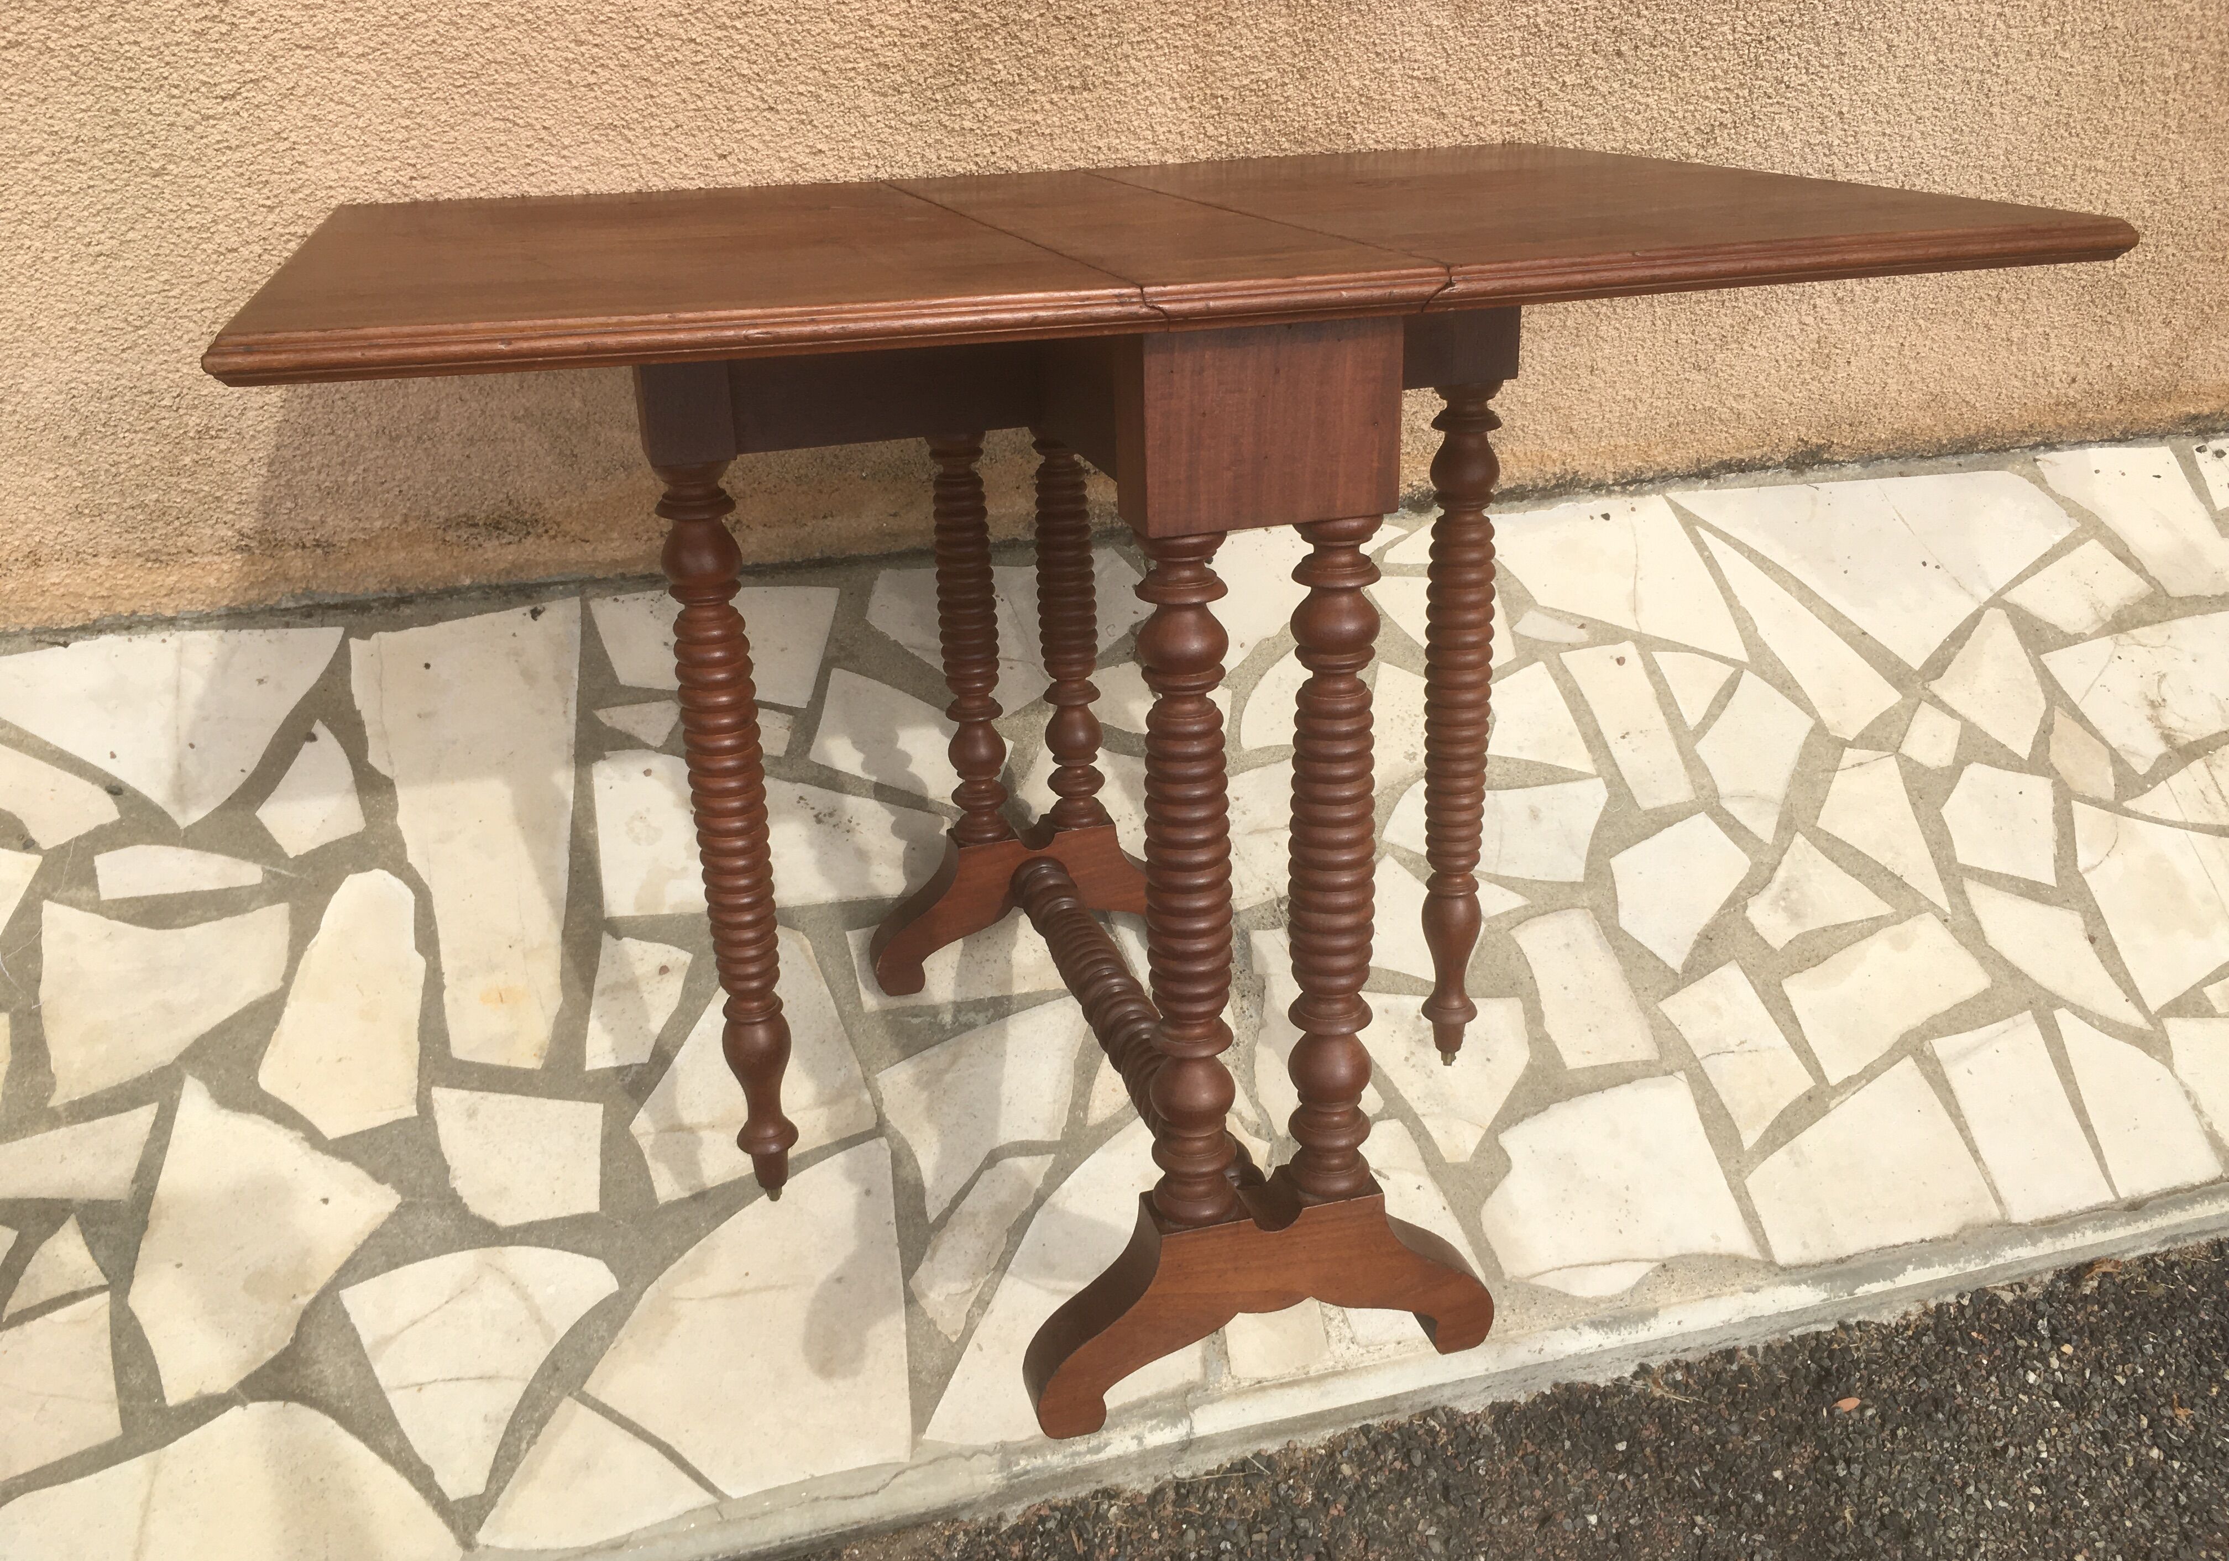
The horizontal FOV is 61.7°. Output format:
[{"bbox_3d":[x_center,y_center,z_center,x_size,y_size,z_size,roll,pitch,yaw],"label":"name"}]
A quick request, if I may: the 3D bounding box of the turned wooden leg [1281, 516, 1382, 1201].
[{"bbox_3d":[0.132,0.053,1.121,0.053,0.443,0.053,-8,23,-14],"label":"turned wooden leg"}]

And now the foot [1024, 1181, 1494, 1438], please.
[{"bbox_3d":[0.097,0.328,1.220,0.315,0.140,0.047,-8,23,-14],"label":"foot"}]

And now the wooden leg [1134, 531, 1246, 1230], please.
[{"bbox_3d":[0.044,0.065,1.099,0.053,0.443,0.053,-8,23,-14],"label":"wooden leg"}]

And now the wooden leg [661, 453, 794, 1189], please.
[{"bbox_3d":[-0.268,0.058,1.333,0.052,0.573,0.052,-8,23,-14],"label":"wooden leg"}]

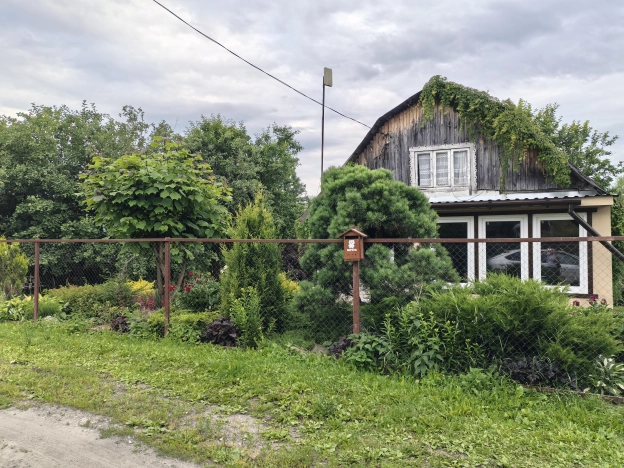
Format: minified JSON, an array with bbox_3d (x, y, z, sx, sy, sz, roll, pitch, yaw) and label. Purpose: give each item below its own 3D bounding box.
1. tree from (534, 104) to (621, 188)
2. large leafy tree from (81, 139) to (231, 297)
[{"bbox_3d":[9.204,-1.192,16.500,3.300,6.200,3.300,0,-2,0],"label":"tree"},{"bbox_3d":[-3.248,-0.130,10.100,3.050,3.620,2.900,0,-2,0],"label":"large leafy tree"}]

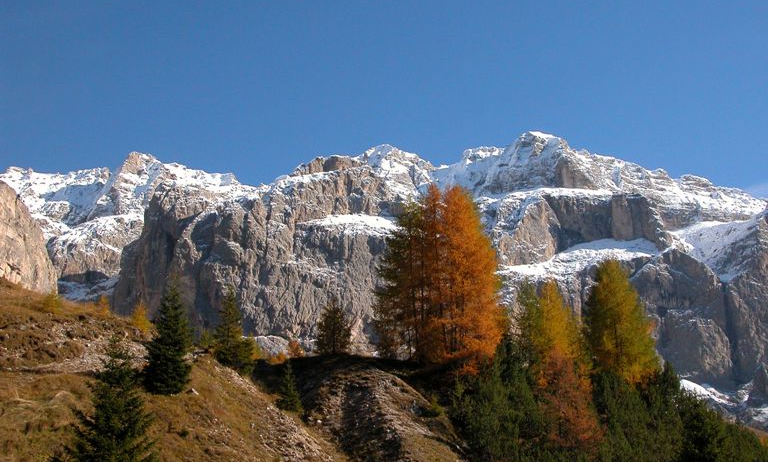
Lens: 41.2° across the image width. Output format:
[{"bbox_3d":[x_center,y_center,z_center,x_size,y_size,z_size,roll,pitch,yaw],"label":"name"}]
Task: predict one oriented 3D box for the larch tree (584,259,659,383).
[{"bbox_3d":[13.032,5.240,56.000,3.980,7.350,3.900,0,-9,0],"label":"larch tree"}]

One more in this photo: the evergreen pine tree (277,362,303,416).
[{"bbox_3d":[-3.796,6.327,41.000,1.020,2.170,1.000,0,-9,0],"label":"evergreen pine tree"}]

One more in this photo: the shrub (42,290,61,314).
[{"bbox_3d":[-20.850,4.421,64.000,1.110,1.500,1.080,0,-9,0],"label":"shrub"}]

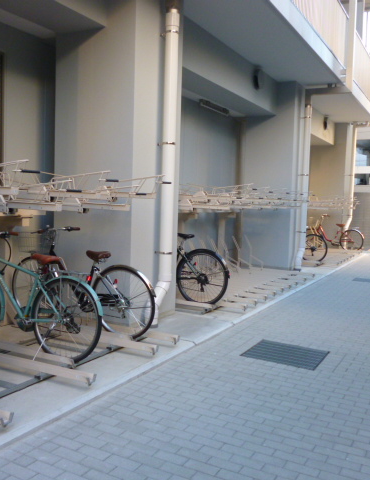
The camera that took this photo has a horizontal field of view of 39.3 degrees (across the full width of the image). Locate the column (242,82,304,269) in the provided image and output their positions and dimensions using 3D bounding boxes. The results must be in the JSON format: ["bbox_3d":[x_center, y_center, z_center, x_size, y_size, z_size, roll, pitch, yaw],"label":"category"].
[{"bbox_3d":[2.088,-1.415,11.966,1.150,4.100,1.200,4,5,28],"label":"column"}]

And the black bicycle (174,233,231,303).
[{"bbox_3d":[-0.244,0.294,7.170,1.820,1.050,0.580,4,5,28],"label":"black bicycle"}]

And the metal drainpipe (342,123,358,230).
[{"bbox_3d":[5.493,-1.688,17.094,0.340,4.100,0.160,4,5,28],"label":"metal drainpipe"}]

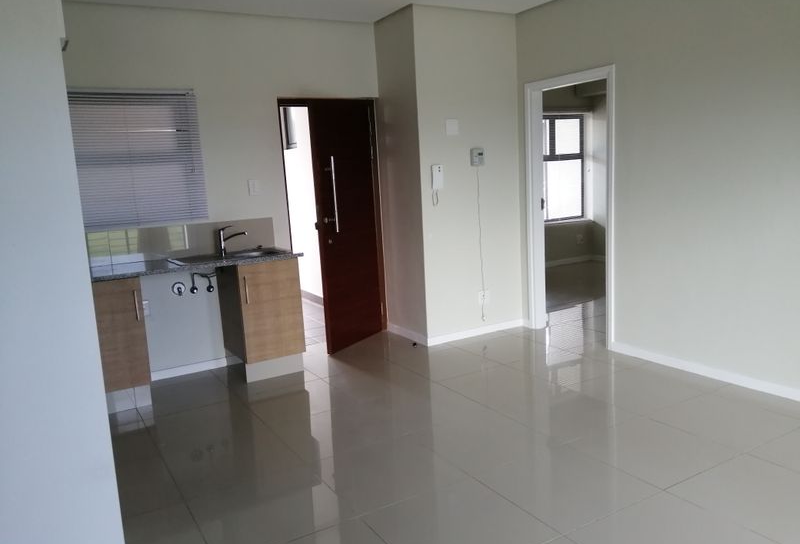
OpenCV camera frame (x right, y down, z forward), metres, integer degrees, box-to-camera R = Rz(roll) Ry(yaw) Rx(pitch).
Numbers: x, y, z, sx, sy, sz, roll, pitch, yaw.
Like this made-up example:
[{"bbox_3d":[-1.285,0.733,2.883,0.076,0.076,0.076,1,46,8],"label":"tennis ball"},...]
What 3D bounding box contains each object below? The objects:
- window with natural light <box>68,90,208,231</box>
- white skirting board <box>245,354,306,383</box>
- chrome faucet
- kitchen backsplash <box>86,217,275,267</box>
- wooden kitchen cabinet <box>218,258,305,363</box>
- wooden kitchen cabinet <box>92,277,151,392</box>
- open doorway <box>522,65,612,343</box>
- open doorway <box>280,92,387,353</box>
[{"bbox_3d":[-1.929,-0.828,4.338,1.016,0.976,0.089,-8,10,-30],"label":"window with natural light"},{"bbox_3d":[-0.923,0.701,4.452,0.441,0.161,0.018,-8,10,-30],"label":"white skirting board"},{"bbox_3d":[-1.256,-0.231,4.501,0.218,0.230,0.059,-1,9,9],"label":"chrome faucet"},{"bbox_3d":[-1.674,-0.226,4.529,1.501,0.250,0.020,-8,10,-30],"label":"kitchen backsplash"},{"bbox_3d":[-1.074,0.248,4.590,0.448,0.706,0.609,-8,10,-30],"label":"wooden kitchen cabinet"},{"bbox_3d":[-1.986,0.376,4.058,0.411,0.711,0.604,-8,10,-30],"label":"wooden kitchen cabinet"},{"bbox_3d":[1.435,-0.508,4.974,0.149,2.160,0.933,-8,10,-30],"label":"open doorway"},{"bbox_3d":[-0.560,-0.426,5.264,0.916,2.110,0.139,-8,10,-30],"label":"open doorway"}]

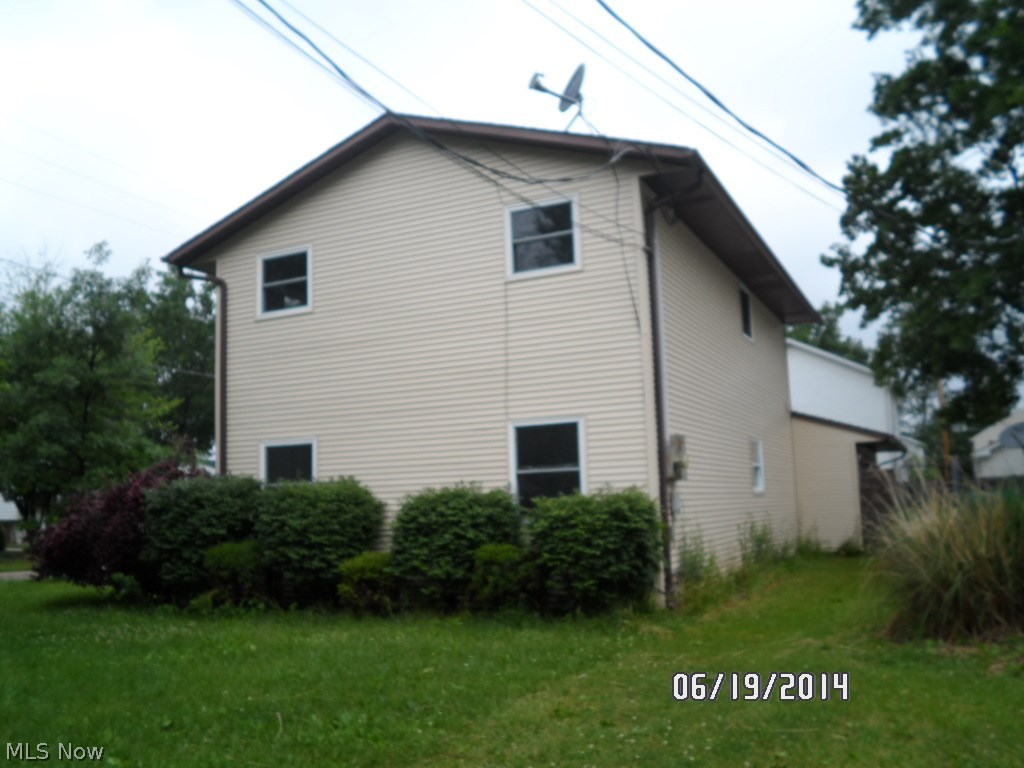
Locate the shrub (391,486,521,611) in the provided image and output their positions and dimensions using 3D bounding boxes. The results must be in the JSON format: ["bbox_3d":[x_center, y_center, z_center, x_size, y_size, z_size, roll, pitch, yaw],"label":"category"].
[{"bbox_3d":[-0.737,2.152,11.731,1.675,1.584,1.554,-1,-7,0],"label":"shrub"}]

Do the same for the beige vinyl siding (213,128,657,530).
[{"bbox_3d":[-1.622,-0.428,13.549,7.761,7.012,0.150,-5,-8,26],"label":"beige vinyl siding"}]

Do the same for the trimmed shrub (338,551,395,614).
[{"bbox_3d":[-1.817,2.494,11.110,0.700,0.799,0.665,-1,-7,0],"label":"trimmed shrub"}]

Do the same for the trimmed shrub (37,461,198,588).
[{"bbox_3d":[-6.518,2.368,14.745,2.750,2.221,2.337,-5,-8,26],"label":"trimmed shrub"}]

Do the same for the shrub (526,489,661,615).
[{"bbox_3d":[1.024,2.042,10.914,1.603,1.504,1.487,-1,-7,0],"label":"shrub"}]

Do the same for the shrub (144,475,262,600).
[{"bbox_3d":[-4.743,2.341,13.615,1.719,1.894,1.548,-5,-8,26],"label":"shrub"}]

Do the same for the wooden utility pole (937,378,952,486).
[{"bbox_3d":[20.014,2.436,41.305,0.270,7.600,0.270,-5,-8,26],"label":"wooden utility pole"}]

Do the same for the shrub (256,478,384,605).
[{"bbox_3d":[-2.736,2.235,12.672,1.743,1.761,1.618,-1,-7,0],"label":"shrub"}]

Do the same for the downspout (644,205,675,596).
[{"bbox_3d":[1.736,0.151,10.450,0.065,4.820,0.085,-6,-9,25],"label":"downspout"}]

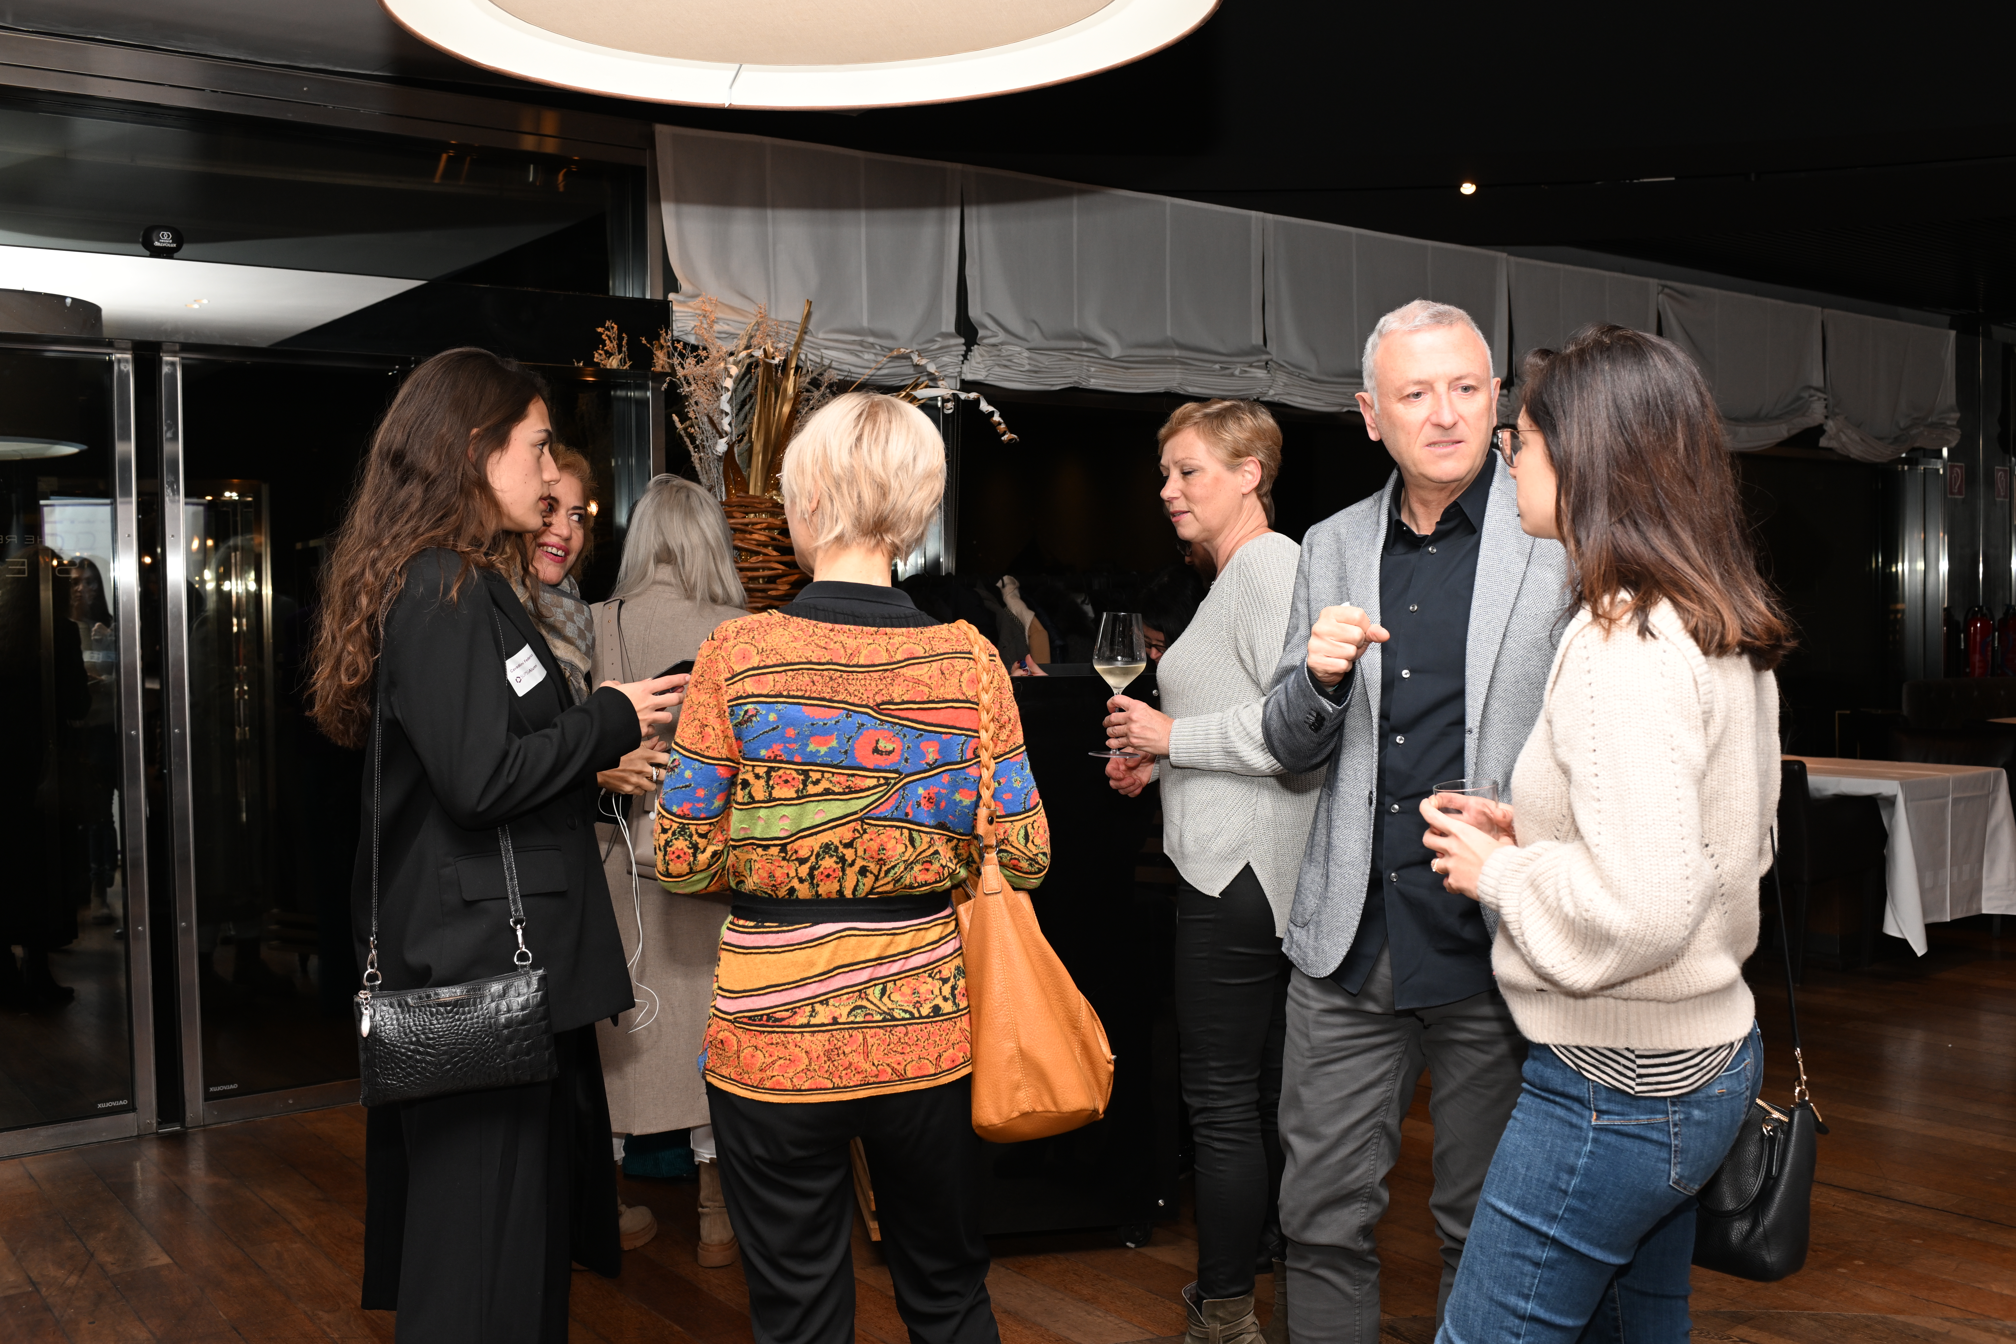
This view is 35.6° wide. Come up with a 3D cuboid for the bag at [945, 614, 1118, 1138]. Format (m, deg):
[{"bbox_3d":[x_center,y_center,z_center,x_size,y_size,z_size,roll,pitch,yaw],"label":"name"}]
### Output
[{"bbox_3d":[0.029,0.240,3.680,0.170,0.585,0.310,-1,2,18],"label":"bag"}]

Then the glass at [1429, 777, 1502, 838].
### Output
[{"bbox_3d":[0.498,0.159,3.400,0.077,0.090,0.077,-1,2,0],"label":"glass"}]

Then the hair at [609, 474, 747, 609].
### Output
[{"bbox_3d":[-0.679,-0.269,6.450,0.255,0.285,0.220,-1,2,6],"label":"hair"}]

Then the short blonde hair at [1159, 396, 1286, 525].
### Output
[{"bbox_3d":[0.354,-0.347,5.200,0.205,0.210,0.180,-2,2,-37],"label":"short blonde hair"}]

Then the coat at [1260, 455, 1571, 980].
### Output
[{"bbox_3d":[0.532,0.057,3.930,0.460,0.650,0.310,-1,2,-5],"label":"coat"}]

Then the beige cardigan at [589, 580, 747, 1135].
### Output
[{"bbox_3d":[-0.688,0.376,6.450,0.470,1.130,0.300,-1,2,7],"label":"beige cardigan"}]

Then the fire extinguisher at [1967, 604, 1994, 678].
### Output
[{"bbox_3d":[5.552,-0.126,17.900,0.170,0.520,0.160,0,2,38],"label":"fire extinguisher"}]

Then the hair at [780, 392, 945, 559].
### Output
[{"bbox_3d":[-0.174,-0.235,3.740,0.195,0.205,0.205,-2,2,-18],"label":"hair"}]

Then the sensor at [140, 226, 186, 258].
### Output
[{"bbox_3d":[-2.215,-1.130,8.220,0.065,0.087,0.115,0,2,38],"label":"sensor"}]

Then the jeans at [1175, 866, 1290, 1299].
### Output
[{"bbox_3d":[0.389,0.629,5.220,0.270,0.810,0.340,-1,2,5],"label":"jeans"}]

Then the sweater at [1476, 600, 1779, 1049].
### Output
[{"bbox_3d":[0.667,0.146,3.350,0.290,0.500,0.430,0,2,29],"label":"sweater"}]

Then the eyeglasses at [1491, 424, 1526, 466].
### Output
[{"bbox_3d":[0.591,-0.239,3.330,0.140,0.047,0.140,0,2,24],"label":"eyeglasses"}]

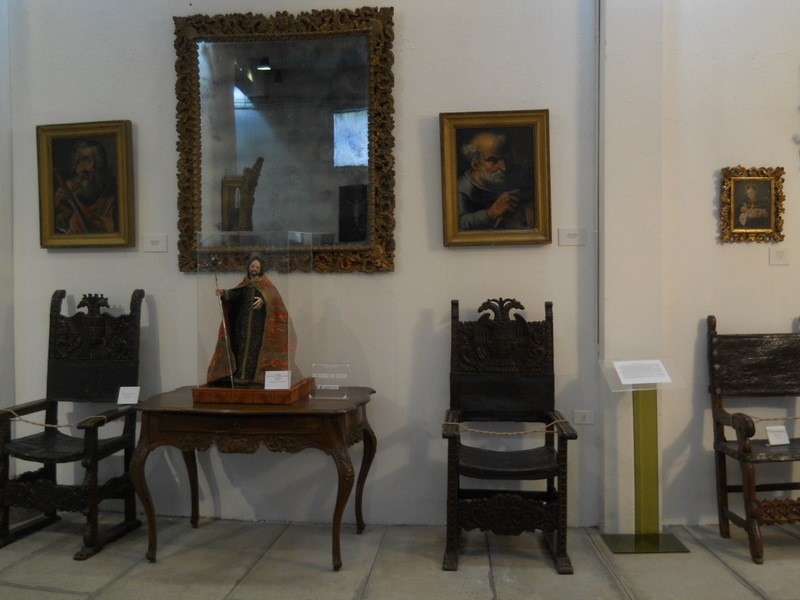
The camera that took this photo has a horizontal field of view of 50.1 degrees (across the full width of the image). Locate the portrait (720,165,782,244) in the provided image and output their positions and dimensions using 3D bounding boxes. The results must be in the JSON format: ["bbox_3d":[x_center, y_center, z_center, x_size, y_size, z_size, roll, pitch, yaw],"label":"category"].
[{"bbox_3d":[1.909,-0.520,4.632,0.335,0.420,0.050,0,2,3],"label":"portrait"}]

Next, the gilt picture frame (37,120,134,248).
[{"bbox_3d":[-1.828,-0.673,4.987,0.570,0.710,0.060,-1,2,12],"label":"gilt picture frame"}]

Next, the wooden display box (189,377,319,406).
[{"bbox_3d":[-0.738,0.463,4.406,0.499,0.071,0.458,0,2,9],"label":"wooden display box"}]

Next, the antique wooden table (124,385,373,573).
[{"bbox_3d":[-0.722,0.889,4.418,1.110,0.781,0.740,0,2,9],"label":"antique wooden table"}]

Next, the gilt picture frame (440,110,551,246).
[{"bbox_3d":[0.523,-0.658,4.633,0.585,0.710,0.060,-1,2,7],"label":"gilt picture frame"}]

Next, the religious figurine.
[{"bbox_3d":[-0.769,0.107,4.396,0.390,0.665,0.290,0,2,8],"label":"religious figurine"}]

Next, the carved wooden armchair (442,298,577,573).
[{"bbox_3d":[0.534,0.640,4.327,0.640,1.269,0.620,0,2,5],"label":"carved wooden armchair"}]

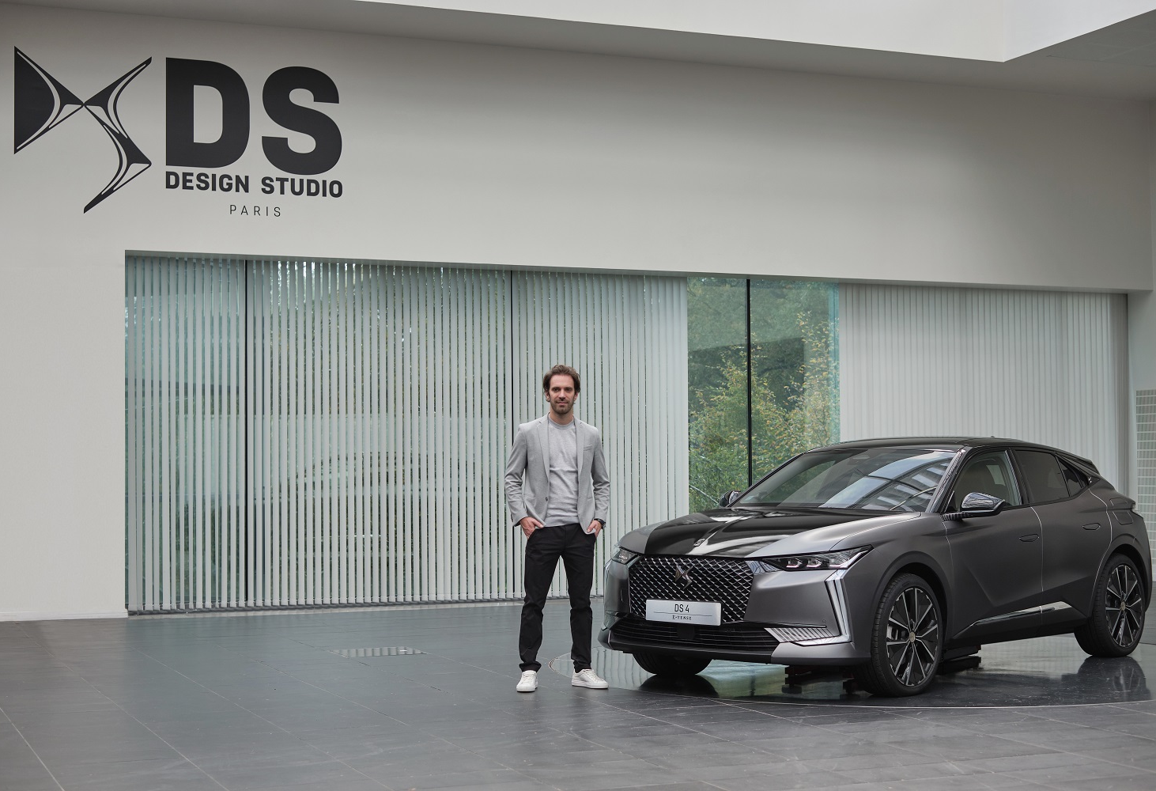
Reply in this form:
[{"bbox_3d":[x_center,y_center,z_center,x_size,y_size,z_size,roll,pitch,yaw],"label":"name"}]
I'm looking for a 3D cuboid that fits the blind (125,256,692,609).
[{"bbox_3d":[-1.487,0.361,16.985,5.759,3.234,0.100,1,-3,-23],"label":"blind"}]

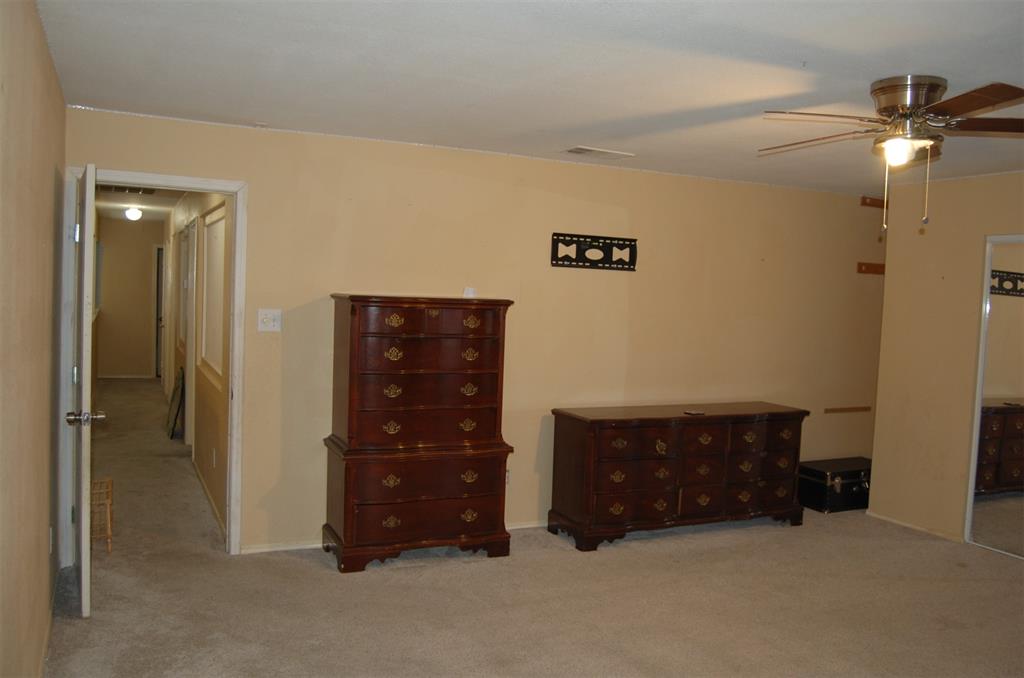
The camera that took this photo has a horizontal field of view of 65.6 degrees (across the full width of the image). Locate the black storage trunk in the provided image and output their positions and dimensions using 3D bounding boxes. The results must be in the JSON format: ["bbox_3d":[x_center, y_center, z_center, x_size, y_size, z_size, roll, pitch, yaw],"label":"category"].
[{"bbox_3d":[2.627,1.143,6.252,0.750,0.325,0.370,1,3,-25],"label":"black storage trunk"}]

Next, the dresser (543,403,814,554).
[{"bbox_3d":[1.155,0.891,5.400,1.791,0.800,0.464,1,3,-25],"label":"dresser"}]

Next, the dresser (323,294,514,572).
[{"bbox_3d":[-0.539,0.516,4.671,0.993,1.500,0.469,1,3,-24],"label":"dresser"}]

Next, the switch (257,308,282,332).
[{"bbox_3d":[-1.382,-0.105,4.543,0.122,0.122,0.022,1,3,-25],"label":"switch"}]

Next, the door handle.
[{"bbox_3d":[-1.930,0.359,3.600,0.160,0.058,0.060,0,3,-31],"label":"door handle"}]

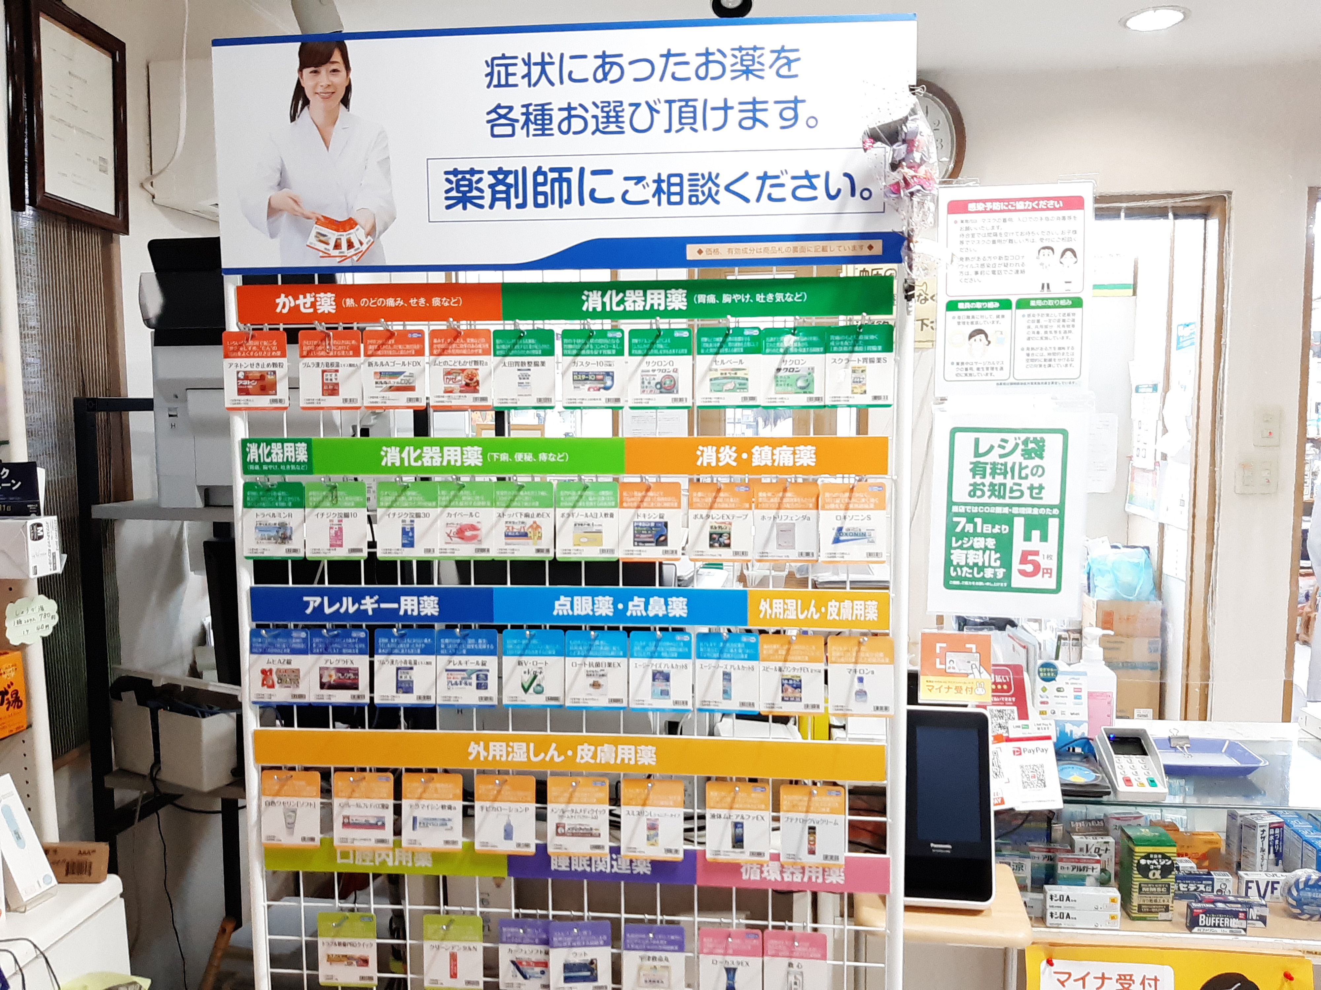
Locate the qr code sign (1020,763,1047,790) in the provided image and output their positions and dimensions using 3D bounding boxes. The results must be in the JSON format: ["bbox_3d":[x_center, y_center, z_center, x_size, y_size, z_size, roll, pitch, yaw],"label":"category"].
[{"bbox_3d":[0.539,0.407,1.432,0.035,0.035,0.003,-4,-13,0],"label":"qr code sign"}]

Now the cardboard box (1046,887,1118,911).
[{"bbox_3d":[0.628,0.603,1.480,0.106,0.027,0.022,0,5,5],"label":"cardboard box"}]

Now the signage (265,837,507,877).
[{"bbox_3d":[-0.379,0.498,1.365,0.341,0.049,0.008,0,5,5],"label":"signage"}]

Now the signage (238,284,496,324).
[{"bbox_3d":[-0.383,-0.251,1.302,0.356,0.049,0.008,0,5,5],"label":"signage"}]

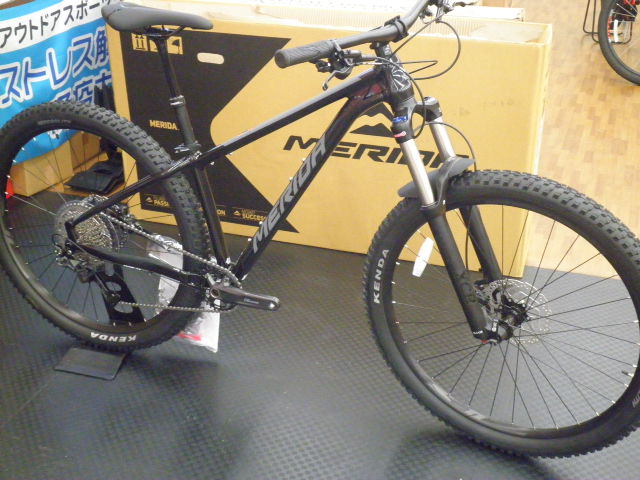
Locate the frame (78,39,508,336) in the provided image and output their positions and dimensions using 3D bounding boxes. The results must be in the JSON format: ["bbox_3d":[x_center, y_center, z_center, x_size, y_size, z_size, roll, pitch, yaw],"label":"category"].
[{"bbox_3d":[-0.104,-0.154,2.106,1.225,0.685,0.200,11,27,20],"label":"frame"}]

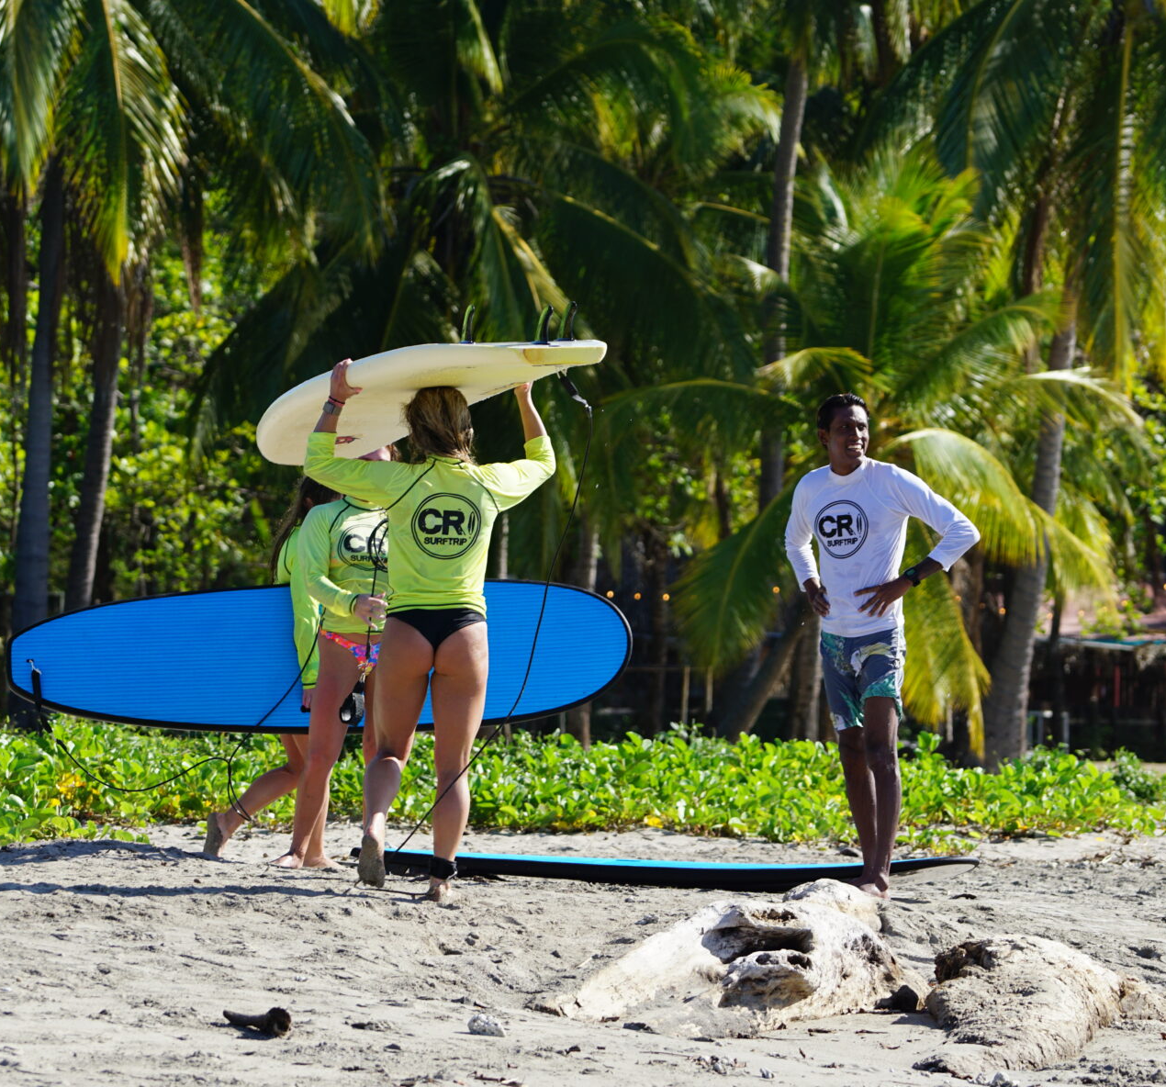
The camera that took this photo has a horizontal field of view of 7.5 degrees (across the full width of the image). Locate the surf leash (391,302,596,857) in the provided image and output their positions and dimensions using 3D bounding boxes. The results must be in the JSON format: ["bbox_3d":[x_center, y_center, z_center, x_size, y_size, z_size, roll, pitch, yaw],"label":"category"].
[{"bbox_3d":[-0.297,0.144,29.600,0.690,1.800,0.550,0,1,0],"label":"surf leash"}]

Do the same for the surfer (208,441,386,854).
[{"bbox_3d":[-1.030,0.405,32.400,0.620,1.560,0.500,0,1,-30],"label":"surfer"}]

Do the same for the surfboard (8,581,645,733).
[{"bbox_3d":[-0.996,0.423,33.450,2.380,0.575,0.160,-2,-8,8],"label":"surfboard"}]

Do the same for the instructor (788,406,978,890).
[{"bbox_3d":[0.999,0.349,30.200,0.620,1.710,0.400,1,1,25],"label":"instructor"}]

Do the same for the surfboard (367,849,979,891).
[{"bbox_3d":[0.317,1.155,31.300,2.380,0.160,0.570,1,1,27],"label":"surfboard"}]

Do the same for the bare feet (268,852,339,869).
[{"bbox_3d":[-1.014,1.146,32.200,0.260,0.080,0.220,0,1,0],"label":"bare feet"}]

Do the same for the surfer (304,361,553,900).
[{"bbox_3d":[-0.521,0.294,29.900,0.820,1.820,0.550,0,1,-6],"label":"surfer"}]

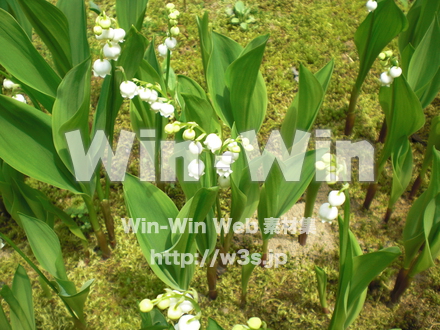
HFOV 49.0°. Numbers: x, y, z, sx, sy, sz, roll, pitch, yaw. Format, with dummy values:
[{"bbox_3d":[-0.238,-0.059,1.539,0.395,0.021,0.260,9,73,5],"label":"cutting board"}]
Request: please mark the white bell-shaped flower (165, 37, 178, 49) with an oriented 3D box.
[{"bbox_3d":[-0.041,-0.102,0.405,0.010,0.009,0.010,-4,37,-5],"label":"white bell-shaped flower"}]

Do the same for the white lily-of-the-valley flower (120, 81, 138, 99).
[{"bbox_3d":[-0.046,-0.038,0.245,0.009,0.009,0.009,-7,36,0],"label":"white lily-of-the-valley flower"}]

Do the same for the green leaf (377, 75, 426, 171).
[{"bbox_3d":[0.121,-0.029,0.322,0.027,0.074,0.015,14,37,19],"label":"green leaf"}]

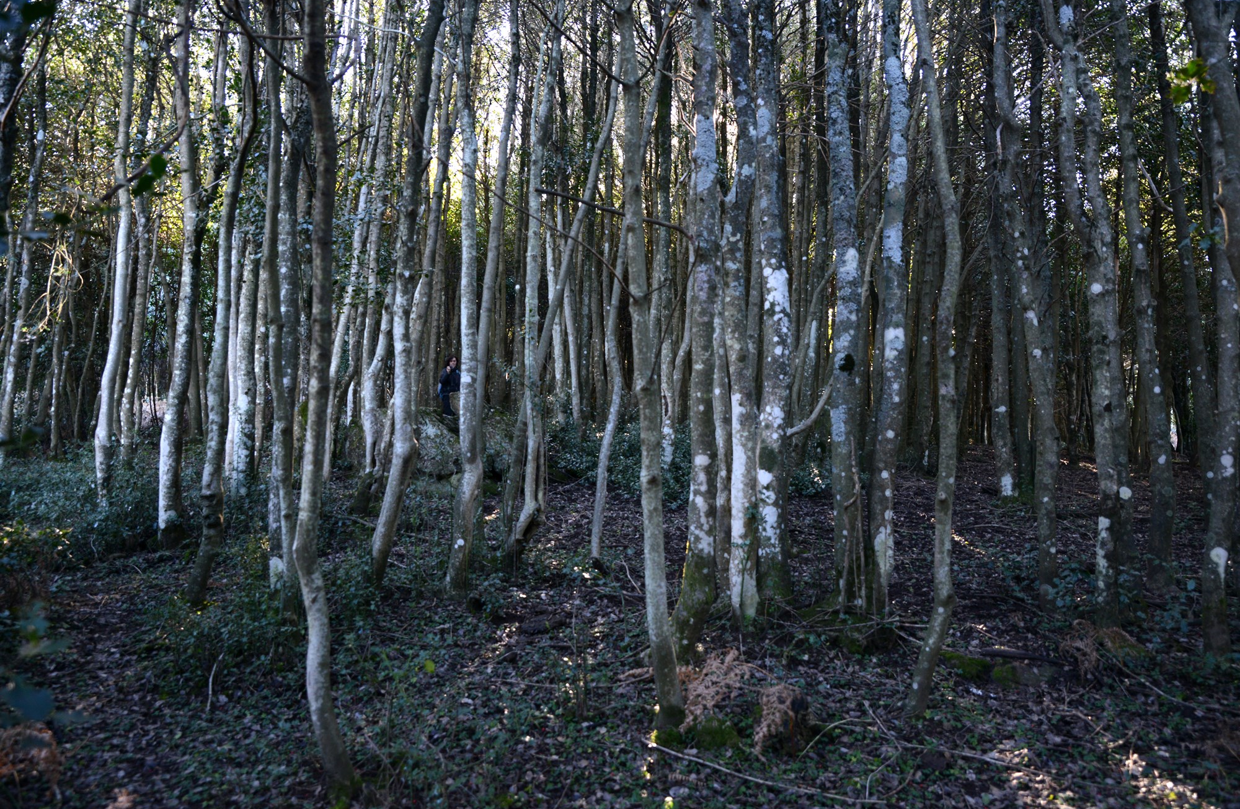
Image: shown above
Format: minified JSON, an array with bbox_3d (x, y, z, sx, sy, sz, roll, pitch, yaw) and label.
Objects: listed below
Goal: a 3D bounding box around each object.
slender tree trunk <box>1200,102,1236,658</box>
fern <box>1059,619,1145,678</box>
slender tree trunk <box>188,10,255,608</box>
[{"bbox_3d":[3.943,-0.163,5.450,0.250,3.650,0.240,0,-2,0],"label":"slender tree trunk"},{"bbox_3d":[3.002,1.518,5.150,0.520,0.330,0.420,-1,-2,17],"label":"fern"},{"bbox_3d":[-3.279,-0.785,6.800,0.520,4.900,0.380,0,-2,0],"label":"slender tree trunk"}]

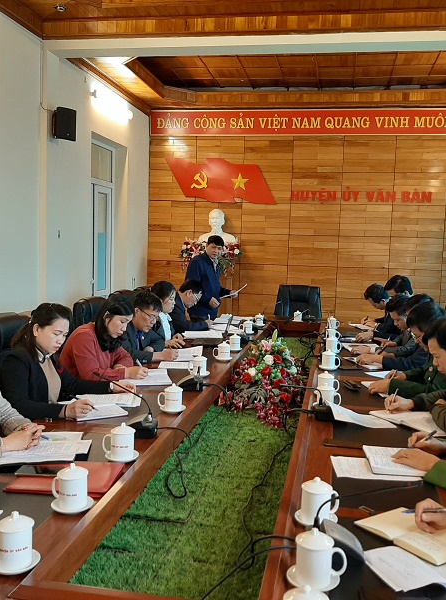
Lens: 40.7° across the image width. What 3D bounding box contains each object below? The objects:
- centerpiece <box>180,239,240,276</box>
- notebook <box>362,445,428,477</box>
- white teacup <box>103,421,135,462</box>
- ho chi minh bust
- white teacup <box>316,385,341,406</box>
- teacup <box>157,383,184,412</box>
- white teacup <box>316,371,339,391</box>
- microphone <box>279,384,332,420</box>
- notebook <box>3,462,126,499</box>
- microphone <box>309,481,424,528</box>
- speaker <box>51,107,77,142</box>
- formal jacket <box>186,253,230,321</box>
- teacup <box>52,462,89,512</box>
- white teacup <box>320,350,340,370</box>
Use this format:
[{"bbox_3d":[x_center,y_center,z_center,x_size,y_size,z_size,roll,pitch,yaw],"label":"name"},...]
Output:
[{"bbox_3d":[-0.153,-0.513,7.207,0.750,0.460,0.420,3,5,11],"label":"centerpiece"},{"bbox_3d":[0.670,0.621,2.311,0.220,0.022,0.275,2,5,5],"label":"notebook"},{"bbox_3d":[-0.365,0.486,2.108,0.115,0.122,0.083,3,5,11],"label":"white teacup"},{"bbox_3d":[-0.079,-0.840,7.350,0.480,0.550,0.280,3,5,11],"label":"ho chi minh bust"},{"bbox_3d":[0.501,0.452,2.842,0.115,0.122,0.083,3,5,11],"label":"white teacup"},{"bbox_3d":[-0.259,0.472,2.990,0.120,0.126,0.090,3,5,11],"label":"teacup"},{"bbox_3d":[0.546,0.429,3.117,0.115,0.122,0.083,3,5,11],"label":"white teacup"},{"bbox_3d":[0.411,0.482,2.817,0.300,0.157,0.170,3,5,11],"label":"microphone"},{"bbox_3d":[-0.536,0.604,2.056,0.305,0.026,0.285,2,5,4],"label":"notebook"},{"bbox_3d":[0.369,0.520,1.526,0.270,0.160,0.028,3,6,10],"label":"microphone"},{"bbox_3d":[-1.301,-1.444,4.928,0.180,0.260,0.170,-2,6,-37],"label":"speaker"},{"bbox_3d":[-0.157,-0.168,6.345,0.480,0.700,0.360,-3,8,-43],"label":"formal jacket"},{"bbox_3d":[-0.480,0.566,1.871,0.120,0.126,0.090,4,6,21],"label":"teacup"},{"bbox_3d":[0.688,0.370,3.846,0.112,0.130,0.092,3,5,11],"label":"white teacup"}]

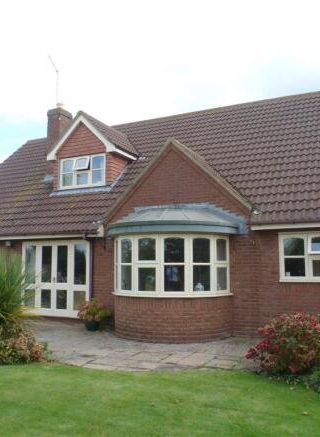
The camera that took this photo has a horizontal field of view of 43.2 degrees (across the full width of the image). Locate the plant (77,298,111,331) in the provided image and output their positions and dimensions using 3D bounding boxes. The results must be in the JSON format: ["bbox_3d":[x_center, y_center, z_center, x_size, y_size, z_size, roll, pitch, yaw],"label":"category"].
[{"bbox_3d":[-1.591,2.343,9.840,0.820,0.770,0.780,0,-7,0],"label":"plant"}]

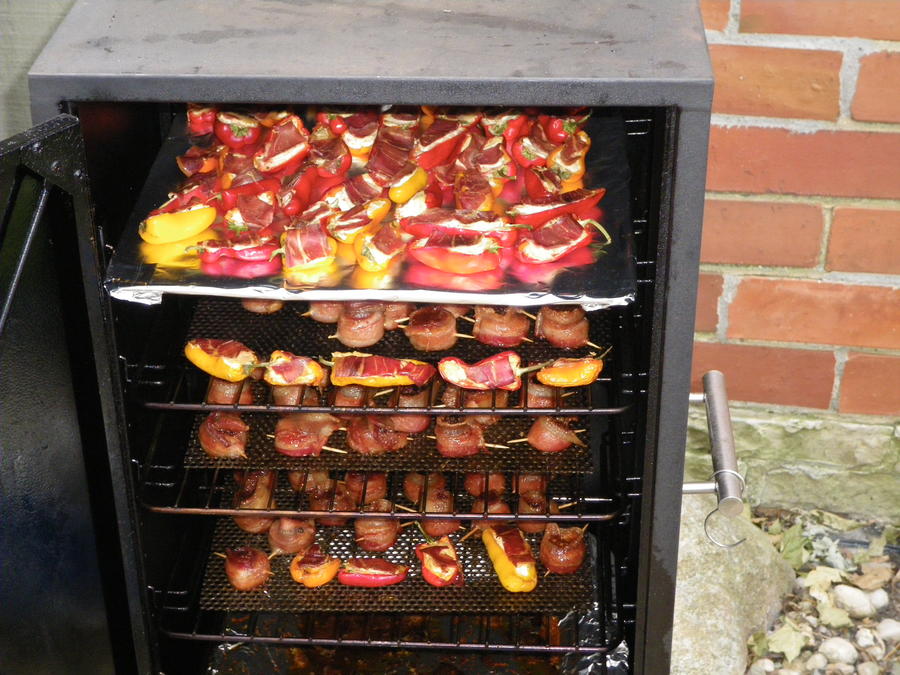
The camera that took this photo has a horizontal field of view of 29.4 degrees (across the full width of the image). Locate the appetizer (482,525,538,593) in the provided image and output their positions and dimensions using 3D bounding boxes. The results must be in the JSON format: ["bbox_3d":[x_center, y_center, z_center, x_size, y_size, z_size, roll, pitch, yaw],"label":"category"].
[{"bbox_3d":[0.050,0.183,1.422,0.039,0.029,0.075,-8,32,-11],"label":"appetizer"}]

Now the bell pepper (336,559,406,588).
[{"bbox_3d":[-0.062,0.191,1.395,0.056,0.020,0.025,1,32,3],"label":"bell pepper"}]

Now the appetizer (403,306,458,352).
[{"bbox_3d":[-0.014,-0.006,1.308,0.040,0.028,0.038,1,32,3],"label":"appetizer"}]

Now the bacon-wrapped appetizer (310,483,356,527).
[{"bbox_3d":[-0.102,0.145,1.488,0.040,0.030,0.038,1,32,3],"label":"bacon-wrapped appetizer"}]

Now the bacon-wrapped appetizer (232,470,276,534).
[{"bbox_3d":[-0.169,0.146,1.480,0.035,0.038,0.047,1,32,3],"label":"bacon-wrapped appetizer"}]

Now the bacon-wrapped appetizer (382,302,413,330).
[{"bbox_3d":[-0.037,-0.021,1.334,0.032,0.028,0.033,1,32,3],"label":"bacon-wrapped appetizer"}]

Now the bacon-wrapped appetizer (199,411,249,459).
[{"bbox_3d":[-0.176,0.074,1.331,0.038,0.032,0.036,1,32,3],"label":"bacon-wrapped appetizer"}]

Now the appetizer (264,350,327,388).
[{"bbox_3d":[-0.115,0.024,1.270,0.044,0.022,0.028,1,32,3],"label":"appetizer"}]

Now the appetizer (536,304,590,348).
[{"bbox_3d":[0.082,-0.009,1.255,0.042,0.034,0.036,1,33,3],"label":"appetizer"}]

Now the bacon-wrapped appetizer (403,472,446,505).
[{"bbox_3d":[-0.022,0.128,1.487,0.037,0.029,0.031,1,32,3],"label":"bacon-wrapped appetizer"}]

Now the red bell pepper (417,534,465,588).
[{"bbox_3d":[-0.008,0.186,1.422,0.037,0.026,0.047,-4,32,-6],"label":"red bell pepper"}]

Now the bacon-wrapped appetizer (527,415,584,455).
[{"bbox_3d":[0.080,0.073,1.303,0.043,0.034,0.036,1,33,3],"label":"bacon-wrapped appetizer"}]

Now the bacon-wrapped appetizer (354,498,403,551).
[{"bbox_3d":[-0.059,0.154,1.410,0.038,0.041,0.037,1,33,3],"label":"bacon-wrapped appetizer"}]

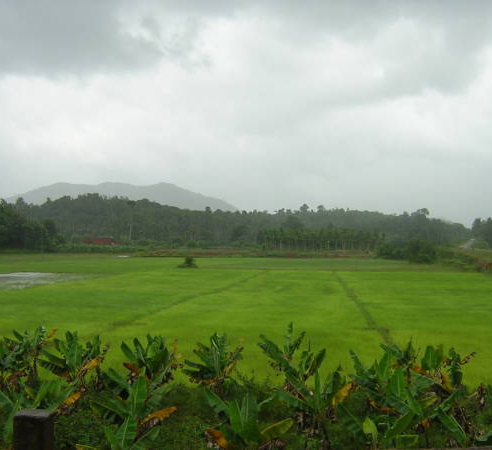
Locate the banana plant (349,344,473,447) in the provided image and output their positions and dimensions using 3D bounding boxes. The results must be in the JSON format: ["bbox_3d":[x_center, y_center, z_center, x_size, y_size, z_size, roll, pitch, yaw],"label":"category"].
[{"bbox_3d":[3.506,3.645,13.300,2.640,2.200,2.200,0,-1,0],"label":"banana plant"}]

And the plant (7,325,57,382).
[{"bbox_3d":[-6.188,3.822,18.000,1.440,1.790,1.500,0,-1,0],"label":"plant"}]

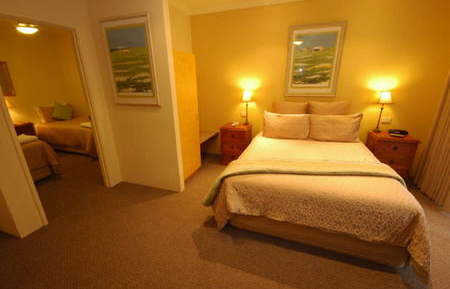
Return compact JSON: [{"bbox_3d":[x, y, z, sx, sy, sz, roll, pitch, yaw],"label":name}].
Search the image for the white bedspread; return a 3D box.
[{"bbox_3d":[1.028,0.377,2.386,1.659,0.522,1.916,5,19,19],"label":"white bedspread"}]

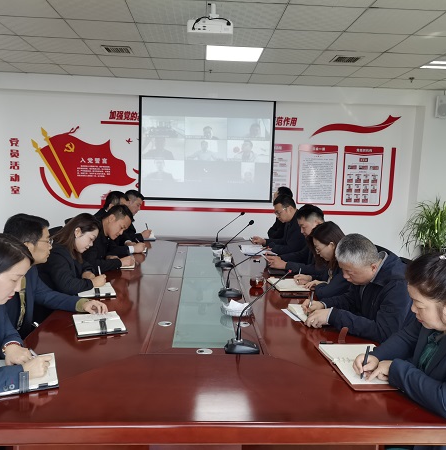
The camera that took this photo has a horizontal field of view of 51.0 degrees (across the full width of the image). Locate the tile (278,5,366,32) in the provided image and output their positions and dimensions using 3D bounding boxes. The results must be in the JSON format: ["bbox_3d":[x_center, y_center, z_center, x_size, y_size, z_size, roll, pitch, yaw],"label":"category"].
[{"bbox_3d":[0.767,-1.658,3.751,0.600,0.020,0.600,1,6,-3],"label":"tile"}]

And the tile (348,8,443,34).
[{"bbox_3d":[1.374,-1.645,3.786,0.600,0.020,0.600,1,6,-3],"label":"tile"}]

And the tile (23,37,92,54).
[{"bbox_3d":[-1.688,-1.863,4.843,0.600,0.015,0.600,2,6,-3],"label":"tile"}]

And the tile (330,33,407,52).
[{"bbox_3d":[1.341,-1.708,4.375,0.600,0.020,0.600,2,6,-3],"label":"tile"}]

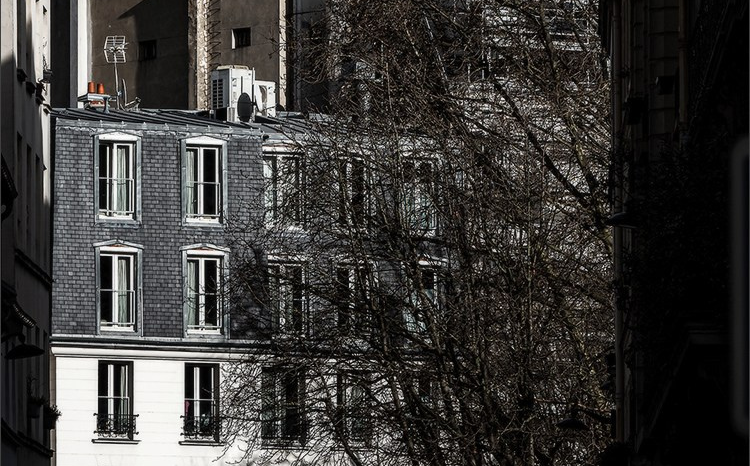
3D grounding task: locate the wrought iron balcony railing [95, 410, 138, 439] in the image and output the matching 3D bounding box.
[{"bbox_3d":[-6.589,4.925,199.035,1.240,0.660,0.150,2,-5,-31],"label":"wrought iron balcony railing"}]

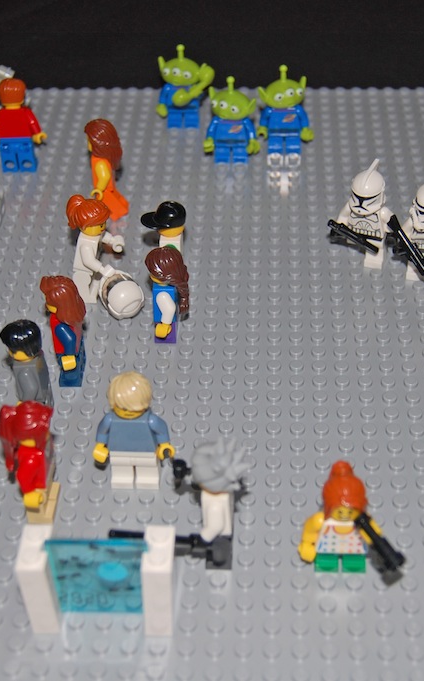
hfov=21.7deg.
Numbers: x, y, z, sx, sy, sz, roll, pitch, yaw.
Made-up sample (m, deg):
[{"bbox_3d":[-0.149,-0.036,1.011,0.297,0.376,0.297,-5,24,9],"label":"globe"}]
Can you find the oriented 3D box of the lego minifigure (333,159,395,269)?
[{"bbox_3d":[0.060,-0.049,0.435,0.025,0.046,0.019,16,43,19],"label":"lego minifigure"}]

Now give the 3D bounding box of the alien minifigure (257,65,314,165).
[{"bbox_3d":[0.033,-0.103,0.499,0.025,0.043,0.017,1,42,3],"label":"alien minifigure"}]

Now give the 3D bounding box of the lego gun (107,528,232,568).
[{"bbox_3d":[-0.013,0.061,0.328,0.036,0.007,0.004,7,42,-2],"label":"lego gun"}]

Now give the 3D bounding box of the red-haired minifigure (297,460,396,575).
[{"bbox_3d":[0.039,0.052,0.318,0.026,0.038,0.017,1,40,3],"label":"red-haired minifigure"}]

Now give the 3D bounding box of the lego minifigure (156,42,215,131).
[{"bbox_3d":[-0.013,-0.118,0.519,0.027,0.043,0.018,1,42,3],"label":"lego minifigure"}]

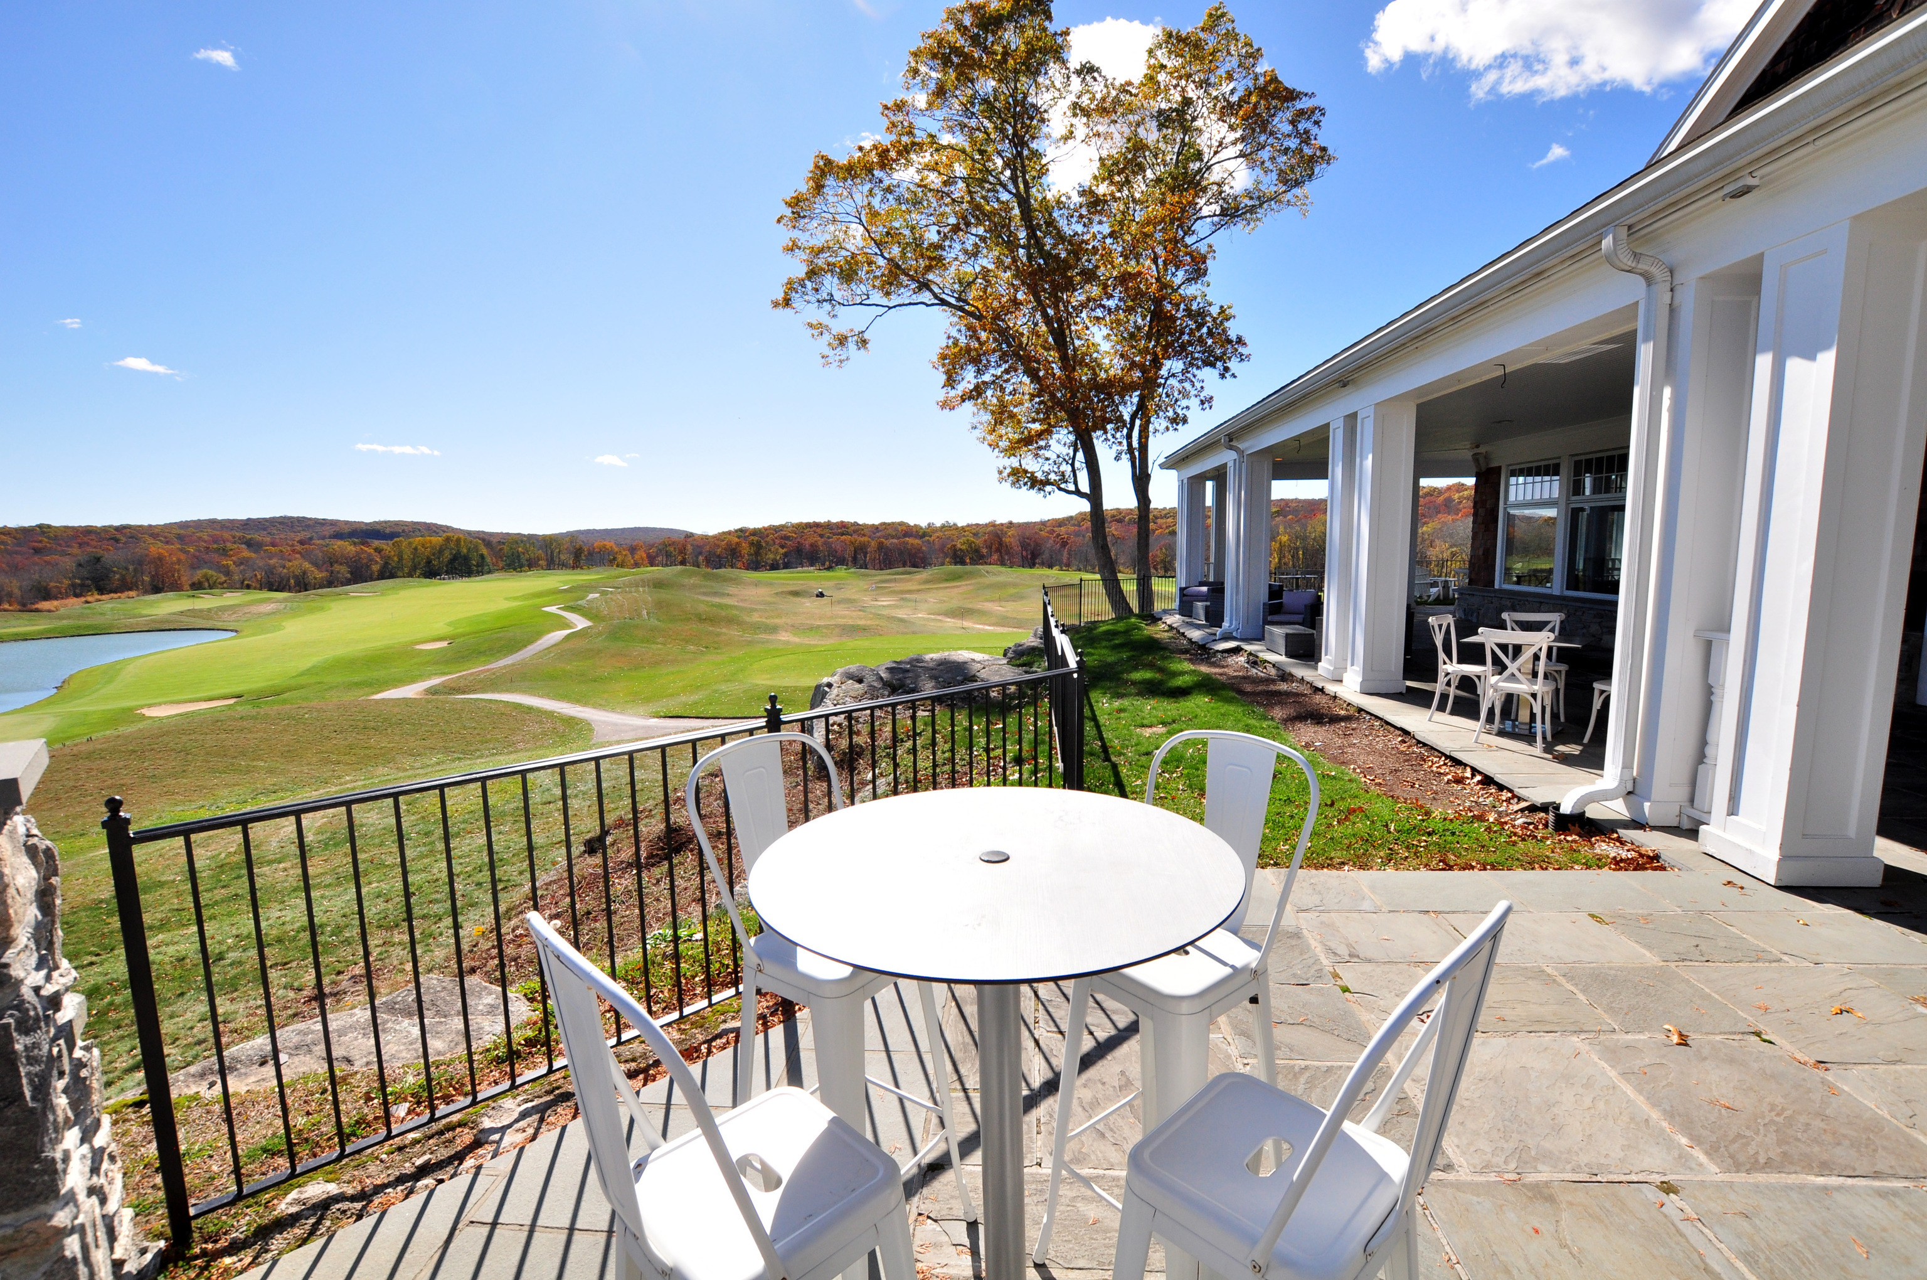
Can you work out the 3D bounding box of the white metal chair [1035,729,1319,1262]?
[{"bbox_3d":[0.457,0.818,1.722,0.449,1.177,0.441,-7,9,-36],"label":"white metal chair"}]

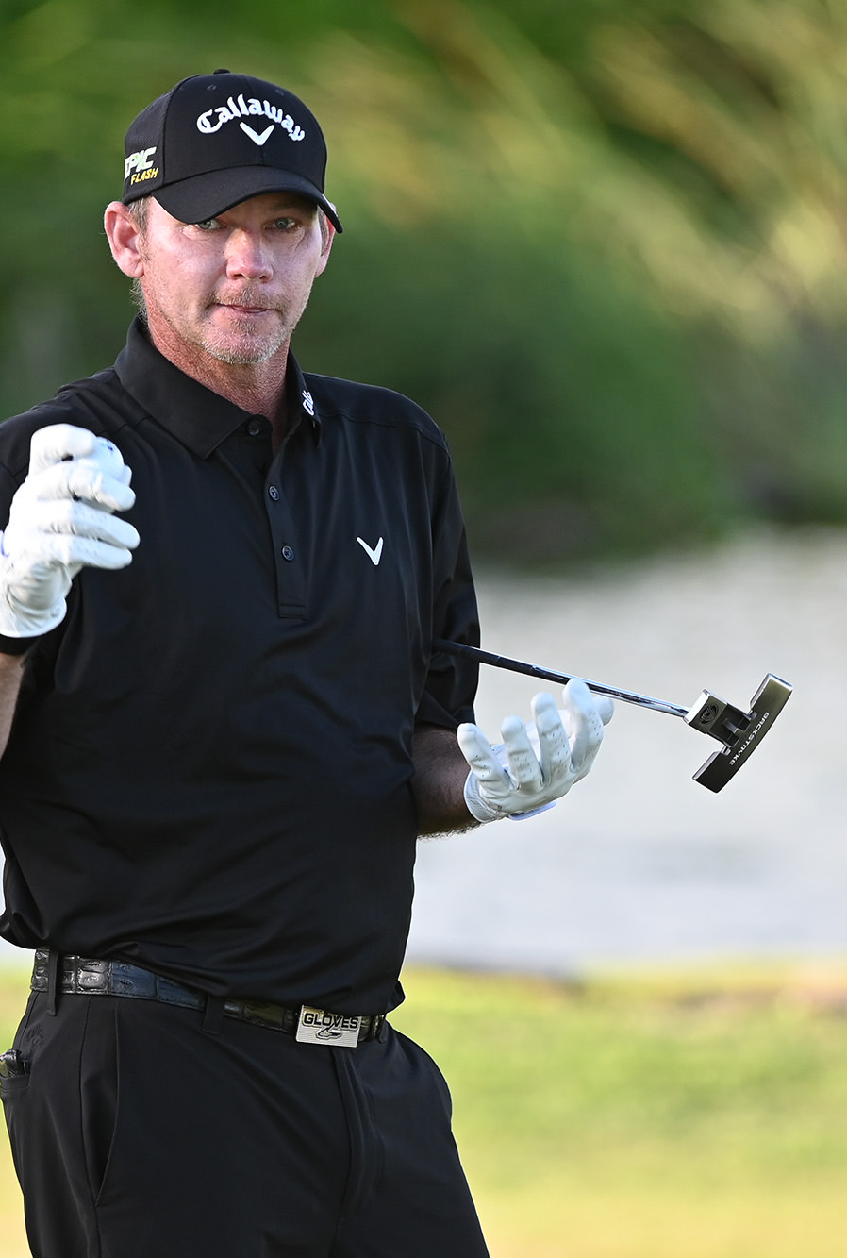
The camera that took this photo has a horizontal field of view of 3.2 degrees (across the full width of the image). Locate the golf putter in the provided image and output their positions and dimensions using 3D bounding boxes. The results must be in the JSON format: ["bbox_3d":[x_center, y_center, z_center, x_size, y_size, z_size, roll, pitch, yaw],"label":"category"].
[{"bbox_3d":[0.031,0.017,12.619,0.072,0.107,0.870,29,-8,-32],"label":"golf putter"}]

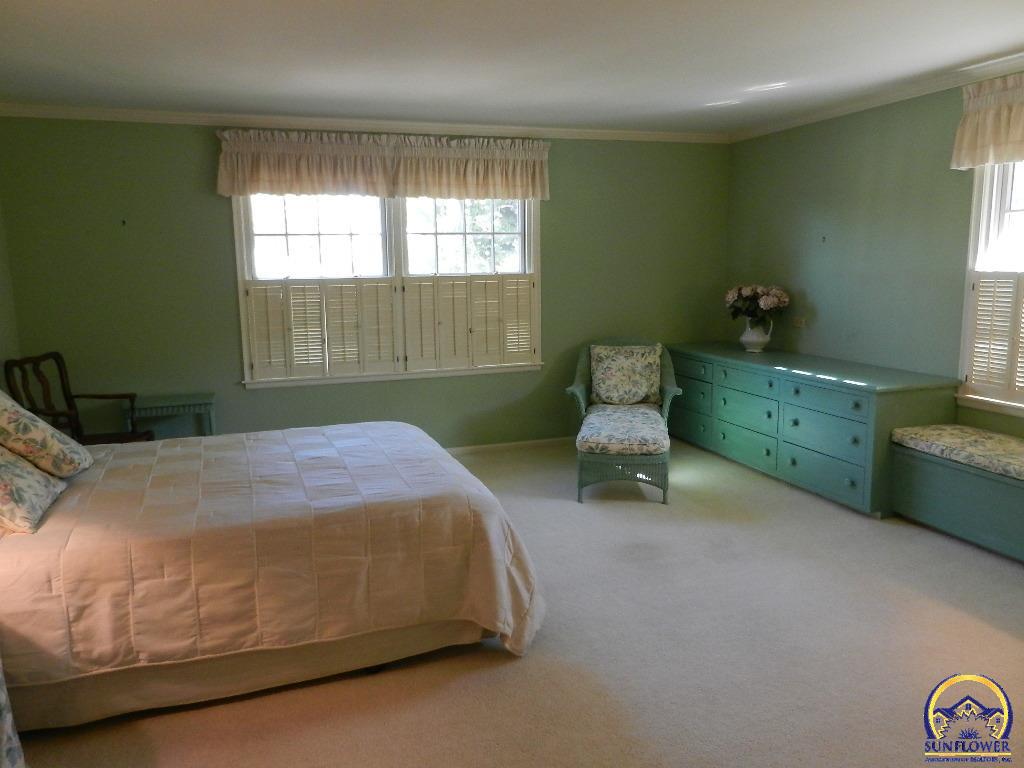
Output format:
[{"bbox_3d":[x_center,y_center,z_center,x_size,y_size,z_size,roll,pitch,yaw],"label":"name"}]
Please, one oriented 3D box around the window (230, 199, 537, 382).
[{"bbox_3d":[-0.809,-0.738,5.335,2.210,1.408,0.120,-5,10,-19],"label":"window"}]

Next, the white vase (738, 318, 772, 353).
[{"bbox_3d":[1.911,-0.393,5.839,0.265,0.262,0.220,-1,9,0],"label":"white vase"}]

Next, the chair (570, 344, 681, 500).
[{"bbox_3d":[0.750,0.191,5.021,0.780,0.870,1.300,0,9,8],"label":"chair"}]

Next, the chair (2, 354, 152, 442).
[{"bbox_3d":[-2.512,0.311,4.436,0.600,0.960,0.600,-1,9,2],"label":"chair"}]

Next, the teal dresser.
[{"bbox_3d":[1.938,0.196,5.287,0.650,0.723,2.252,-5,10,-19],"label":"teal dresser"}]

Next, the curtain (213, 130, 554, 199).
[{"bbox_3d":[-0.806,-1.513,5.150,2.321,0.426,0.130,-5,10,-19],"label":"curtain"}]

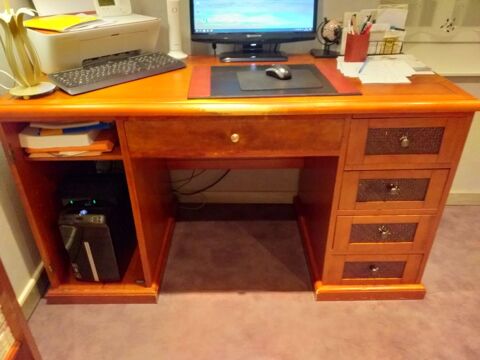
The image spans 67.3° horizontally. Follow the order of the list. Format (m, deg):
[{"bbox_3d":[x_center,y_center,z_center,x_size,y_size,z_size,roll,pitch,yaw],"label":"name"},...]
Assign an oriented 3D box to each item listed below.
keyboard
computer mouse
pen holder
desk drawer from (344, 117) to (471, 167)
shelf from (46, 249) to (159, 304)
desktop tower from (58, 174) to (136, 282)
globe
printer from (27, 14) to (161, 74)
[{"bbox_3d":[-0.389,-0.355,1.196,0.152,0.024,0.419,32,42,29],"label":"keyboard"},{"bbox_3d":[0.124,-0.345,1.159,0.060,0.036,0.100,-22,36,-32],"label":"computer mouse"},{"bbox_3d":[0.444,-0.519,1.403,0.080,0.102,0.080,-1,30,0],"label":"pen holder"},{"bbox_3d":[0.482,-0.210,1.240,0.325,0.163,0.420,-1,30,0],"label":"desk drawer"},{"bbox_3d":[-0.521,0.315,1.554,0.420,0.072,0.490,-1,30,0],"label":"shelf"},{"bbox_3d":[-0.533,0.155,1.439,0.165,0.315,0.370,-1,30,0],"label":"desktop tower"},{"bbox_3d":[0.355,-0.567,1.444,0.125,0.145,0.110,-1,30,0],"label":"globe"},{"bbox_3d":[-0.542,-0.527,1.395,0.242,0.147,0.444,26,39,38],"label":"printer"}]

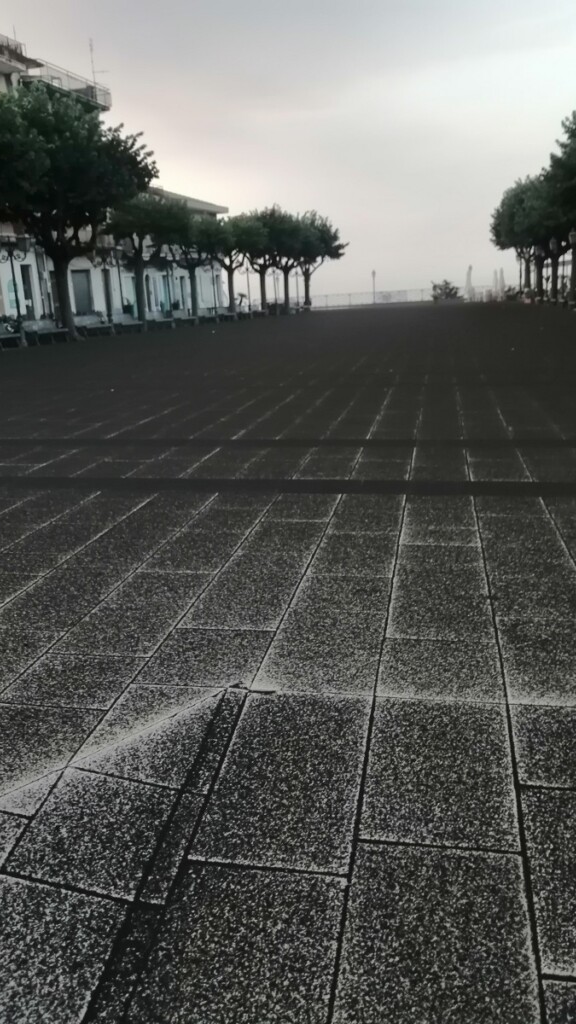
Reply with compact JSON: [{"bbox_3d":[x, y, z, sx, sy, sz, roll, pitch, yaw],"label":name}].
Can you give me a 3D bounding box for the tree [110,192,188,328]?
[{"bbox_3d":[-7.452,-13.342,41.090,4.612,6.901,4.612,0,16,11],"label":"tree"}]

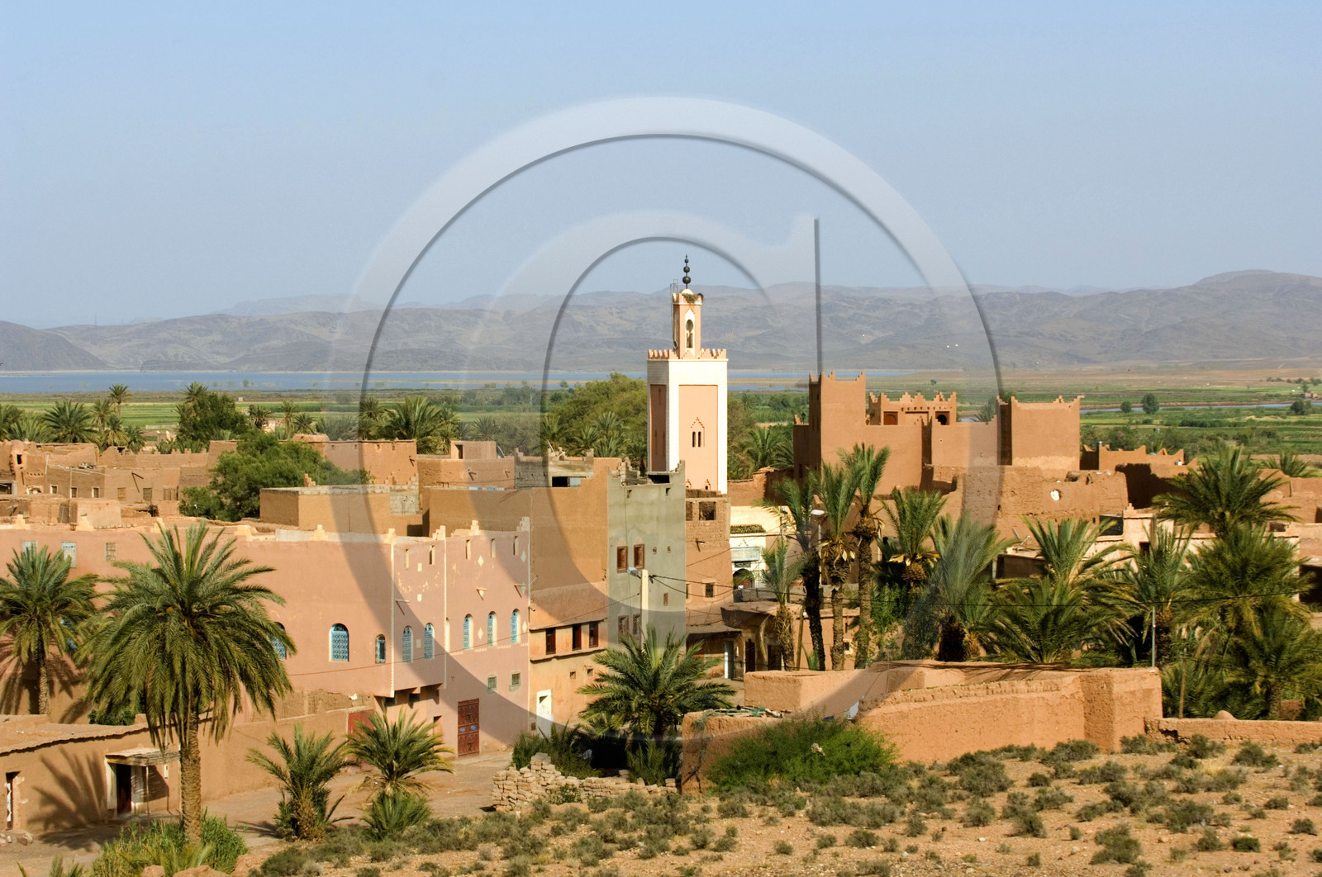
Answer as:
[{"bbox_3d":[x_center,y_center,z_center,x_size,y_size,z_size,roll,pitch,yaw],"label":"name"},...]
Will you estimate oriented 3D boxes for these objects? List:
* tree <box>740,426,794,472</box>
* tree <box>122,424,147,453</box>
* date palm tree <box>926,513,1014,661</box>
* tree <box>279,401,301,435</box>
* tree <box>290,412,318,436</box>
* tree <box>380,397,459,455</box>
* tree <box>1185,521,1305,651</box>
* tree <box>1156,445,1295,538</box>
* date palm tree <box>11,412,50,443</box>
[{"bbox_3d":[8.961,3.646,365.000,5.010,9.490,4.860,0,1,0],"label":"tree"},{"bbox_3d":[-83.390,1.790,680.086,4.200,8.000,4.200,0,1,0],"label":"tree"},{"bbox_3d":[15.689,8.212,218.000,4.460,8.820,4.330,0,1,0],"label":"date palm tree"},{"bbox_3d":[-73.447,-3.683,850.000,4.400,7.700,4.400,0,1,0],"label":"tree"},{"bbox_3d":[-70.583,-1.413,850.078,5.200,7.200,5.200,0,1,0],"label":"tree"},{"bbox_3d":[-19.190,2.455,340.000,6.380,11.540,6.190,0,1,0],"label":"tree"},{"bbox_3d":[27.853,8.470,205.095,5.800,8.800,5.800,0,1,0],"label":"tree"},{"bbox_3d":[29.542,6.047,225.124,7.300,11.500,7.300,0,1,0],"label":"tree"},{"bbox_3d":[-86.554,0.878,590.097,5.500,9.000,5.500,0,1,0],"label":"date palm tree"}]

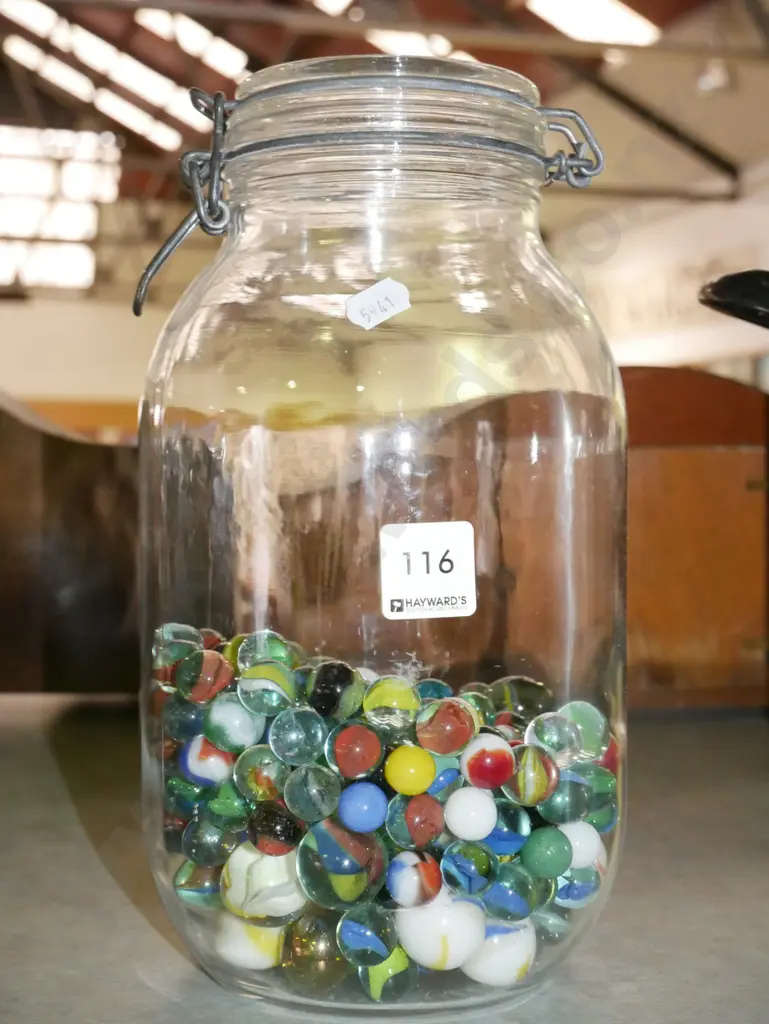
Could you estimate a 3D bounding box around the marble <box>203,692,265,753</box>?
[{"bbox_3d":[-0.042,0.058,0.410,0.017,0.017,0.017,1,4,0],"label":"marble"}]

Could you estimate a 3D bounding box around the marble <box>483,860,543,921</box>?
[{"bbox_3d":[0.035,0.105,0.410,0.016,0.016,0.016,0,5,0],"label":"marble"}]

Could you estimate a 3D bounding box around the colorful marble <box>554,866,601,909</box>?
[{"bbox_3d":[0.060,0.115,0.458,0.016,0.016,0.016,0,5,0],"label":"colorful marble"}]

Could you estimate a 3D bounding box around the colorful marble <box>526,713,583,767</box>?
[{"bbox_3d":[0.048,0.065,0.418,0.016,0.016,0.016,0,5,0],"label":"colorful marble"}]

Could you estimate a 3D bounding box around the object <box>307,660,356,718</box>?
[{"bbox_3d":[-0.014,0.050,0.412,0.016,0.016,0.016,0,5,0],"label":"object"}]

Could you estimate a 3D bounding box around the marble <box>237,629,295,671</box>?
[{"bbox_3d":[-0.035,0.042,0.432,0.016,0.016,0.016,0,6,0],"label":"marble"}]

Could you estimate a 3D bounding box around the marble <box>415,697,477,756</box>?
[{"bbox_3d":[0.017,0.060,0.410,0.016,0.016,0.016,0,5,0],"label":"marble"}]

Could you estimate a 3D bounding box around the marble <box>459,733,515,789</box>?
[{"bbox_3d":[0.029,0.069,0.410,0.015,0.015,0.015,0,5,0],"label":"marble"}]

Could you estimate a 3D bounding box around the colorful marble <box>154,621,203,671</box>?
[{"bbox_3d":[-0.063,0.042,0.454,0.016,0.016,0.016,1,4,0],"label":"colorful marble"}]

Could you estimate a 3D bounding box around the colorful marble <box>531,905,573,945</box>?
[{"bbox_3d":[0.051,0.126,0.456,0.016,0.016,0.016,0,6,0],"label":"colorful marble"}]

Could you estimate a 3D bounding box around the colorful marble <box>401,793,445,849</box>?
[{"bbox_3d":[0.009,0.085,0.407,0.016,0.016,0.016,1,4,0],"label":"colorful marble"}]

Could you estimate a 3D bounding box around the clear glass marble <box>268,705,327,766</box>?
[{"bbox_3d":[-0.024,0.061,0.404,0.016,0.016,0.016,0,5,0],"label":"clear glass marble"}]

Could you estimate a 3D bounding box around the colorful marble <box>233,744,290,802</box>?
[{"bbox_3d":[-0.034,0.073,0.412,0.016,0.016,0.016,0,5,0],"label":"colorful marble"}]

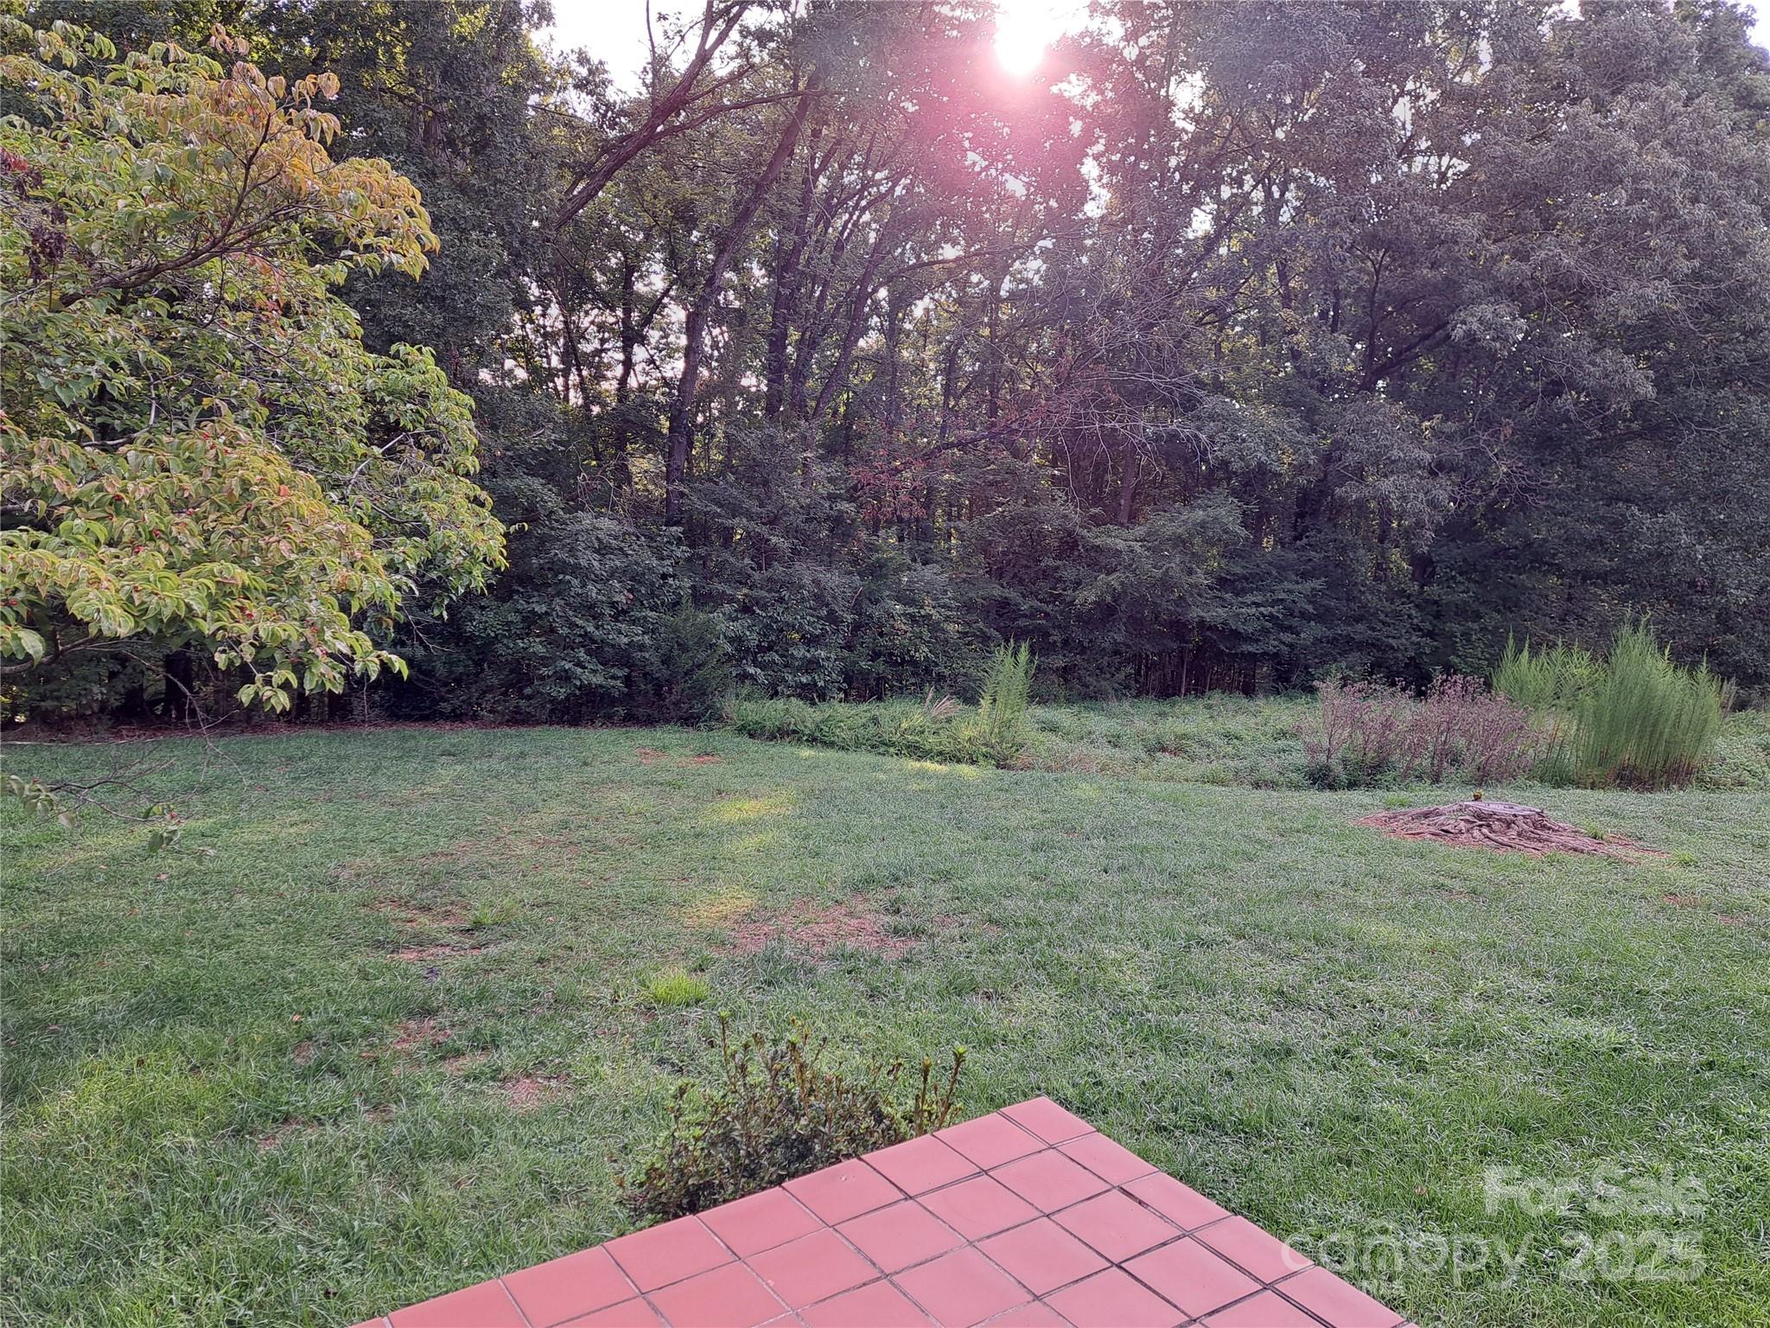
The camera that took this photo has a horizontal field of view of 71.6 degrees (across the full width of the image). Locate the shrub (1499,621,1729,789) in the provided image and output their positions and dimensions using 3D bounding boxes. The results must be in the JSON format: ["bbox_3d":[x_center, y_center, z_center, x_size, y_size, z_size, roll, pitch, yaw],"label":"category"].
[{"bbox_3d":[6.538,0.353,11.000,1.770,1.500,1.400,5,7,31],"label":"shrub"}]

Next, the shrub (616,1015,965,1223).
[{"bbox_3d":[-0.290,1.175,3.170,0.840,0.530,0.600,-3,8,-34],"label":"shrub"}]

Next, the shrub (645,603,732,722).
[{"bbox_3d":[-2.400,0.008,15.000,1.080,1.460,1.080,0,6,-9],"label":"shrub"}]

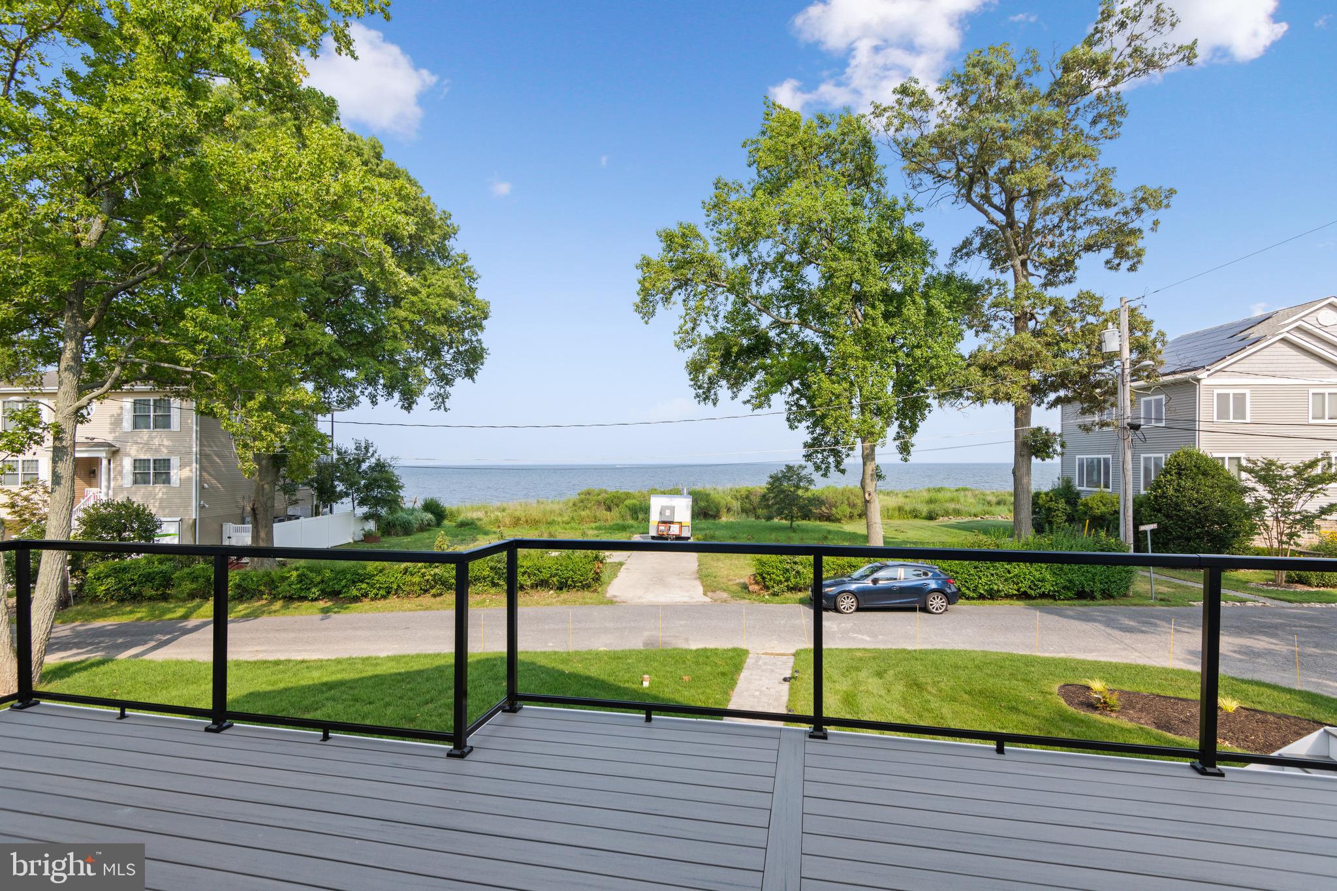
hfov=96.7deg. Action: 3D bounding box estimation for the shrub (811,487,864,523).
[{"bbox_3d":[13.395,4.627,47.044,4.100,2.700,3.200,-1,-2,16],"label":"shrub"}]

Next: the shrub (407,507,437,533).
[{"bbox_3d":[-17.312,5.138,41.825,2.100,1.590,1.900,0,-2,0],"label":"shrub"}]

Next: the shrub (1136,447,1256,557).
[{"bbox_3d":[23.944,2.723,27.082,5.320,5.260,4.700,0,-2,0],"label":"shrub"}]

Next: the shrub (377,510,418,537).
[{"bbox_3d":[-17.718,5.046,38.925,2.600,1.600,2.200,0,-2,0],"label":"shrub"}]

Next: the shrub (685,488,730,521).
[{"bbox_3d":[3.090,4.776,48.240,3.700,2.590,3.200,0,-2,0],"label":"shrub"}]

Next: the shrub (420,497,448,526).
[{"bbox_3d":[-17.504,4.948,44.434,2.150,2.100,2.100,1,-2,-22],"label":"shrub"}]

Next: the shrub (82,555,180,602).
[{"bbox_3d":[-18.502,4.502,20.523,2.600,1.450,2.100,1,-3,-42],"label":"shrub"}]

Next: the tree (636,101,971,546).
[{"bbox_3d":[6.932,-6.335,30.968,17.330,23.710,15.000,0,-2,0],"label":"tree"}]

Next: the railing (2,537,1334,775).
[{"bbox_3d":[-0.396,1.125,3.305,7.750,1.080,0.820,-1,-2,13],"label":"railing"}]

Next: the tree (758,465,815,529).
[{"bbox_3d":[8.279,3.589,41.770,4.030,4.530,3.900,0,-2,0],"label":"tree"}]

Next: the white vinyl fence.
[{"bbox_3d":[-19.453,4.684,32.230,2.400,1.850,9.600,0,-2,0],"label":"white vinyl fence"}]

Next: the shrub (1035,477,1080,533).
[{"bbox_3d":[24.066,3.801,36.858,2.910,3.710,2.700,0,-2,0],"label":"shrub"}]

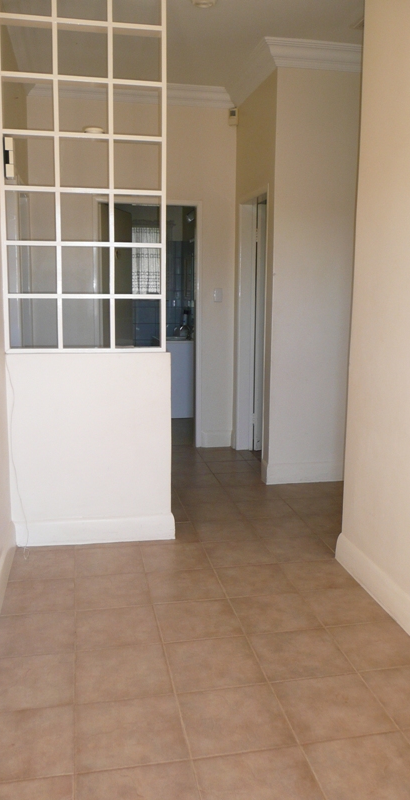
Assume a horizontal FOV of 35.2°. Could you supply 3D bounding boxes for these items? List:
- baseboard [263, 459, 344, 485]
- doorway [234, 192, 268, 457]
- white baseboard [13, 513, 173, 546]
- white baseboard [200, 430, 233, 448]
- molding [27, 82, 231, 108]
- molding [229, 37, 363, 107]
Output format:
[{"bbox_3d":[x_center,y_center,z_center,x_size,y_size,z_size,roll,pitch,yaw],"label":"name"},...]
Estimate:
[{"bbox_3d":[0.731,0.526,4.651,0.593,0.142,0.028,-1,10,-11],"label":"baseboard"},{"bbox_3d":[0.414,-0.524,5.045,0.149,2.071,0.826,-1,10,-11],"label":"doorway"},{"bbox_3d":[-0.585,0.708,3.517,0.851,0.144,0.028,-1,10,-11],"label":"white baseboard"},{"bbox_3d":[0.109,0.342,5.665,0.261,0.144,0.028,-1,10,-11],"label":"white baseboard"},{"bbox_3d":[-0.539,-2.382,5.013,1.643,0.122,0.129,-1,10,-11],"label":"molding"},{"bbox_3d":[0.603,-2.293,4.670,0.707,0.122,1.248,-1,10,-11],"label":"molding"}]

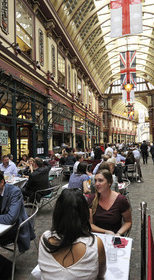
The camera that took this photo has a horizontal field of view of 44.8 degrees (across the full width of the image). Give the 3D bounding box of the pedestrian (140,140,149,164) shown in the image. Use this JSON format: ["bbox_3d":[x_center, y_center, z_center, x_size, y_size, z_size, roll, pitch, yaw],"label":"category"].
[{"bbox_3d":[5.034,0.925,13.928,0.550,1.750,0.420,-1,-1,16],"label":"pedestrian"}]

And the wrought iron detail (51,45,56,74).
[{"bbox_3d":[-1.539,-5.233,12.328,0.100,2.050,0.480,-1,-1,16],"label":"wrought iron detail"}]

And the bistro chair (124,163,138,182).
[{"bbox_3d":[2.254,1.333,7.698,0.530,0.740,0.560,-1,-1,16],"label":"bistro chair"}]

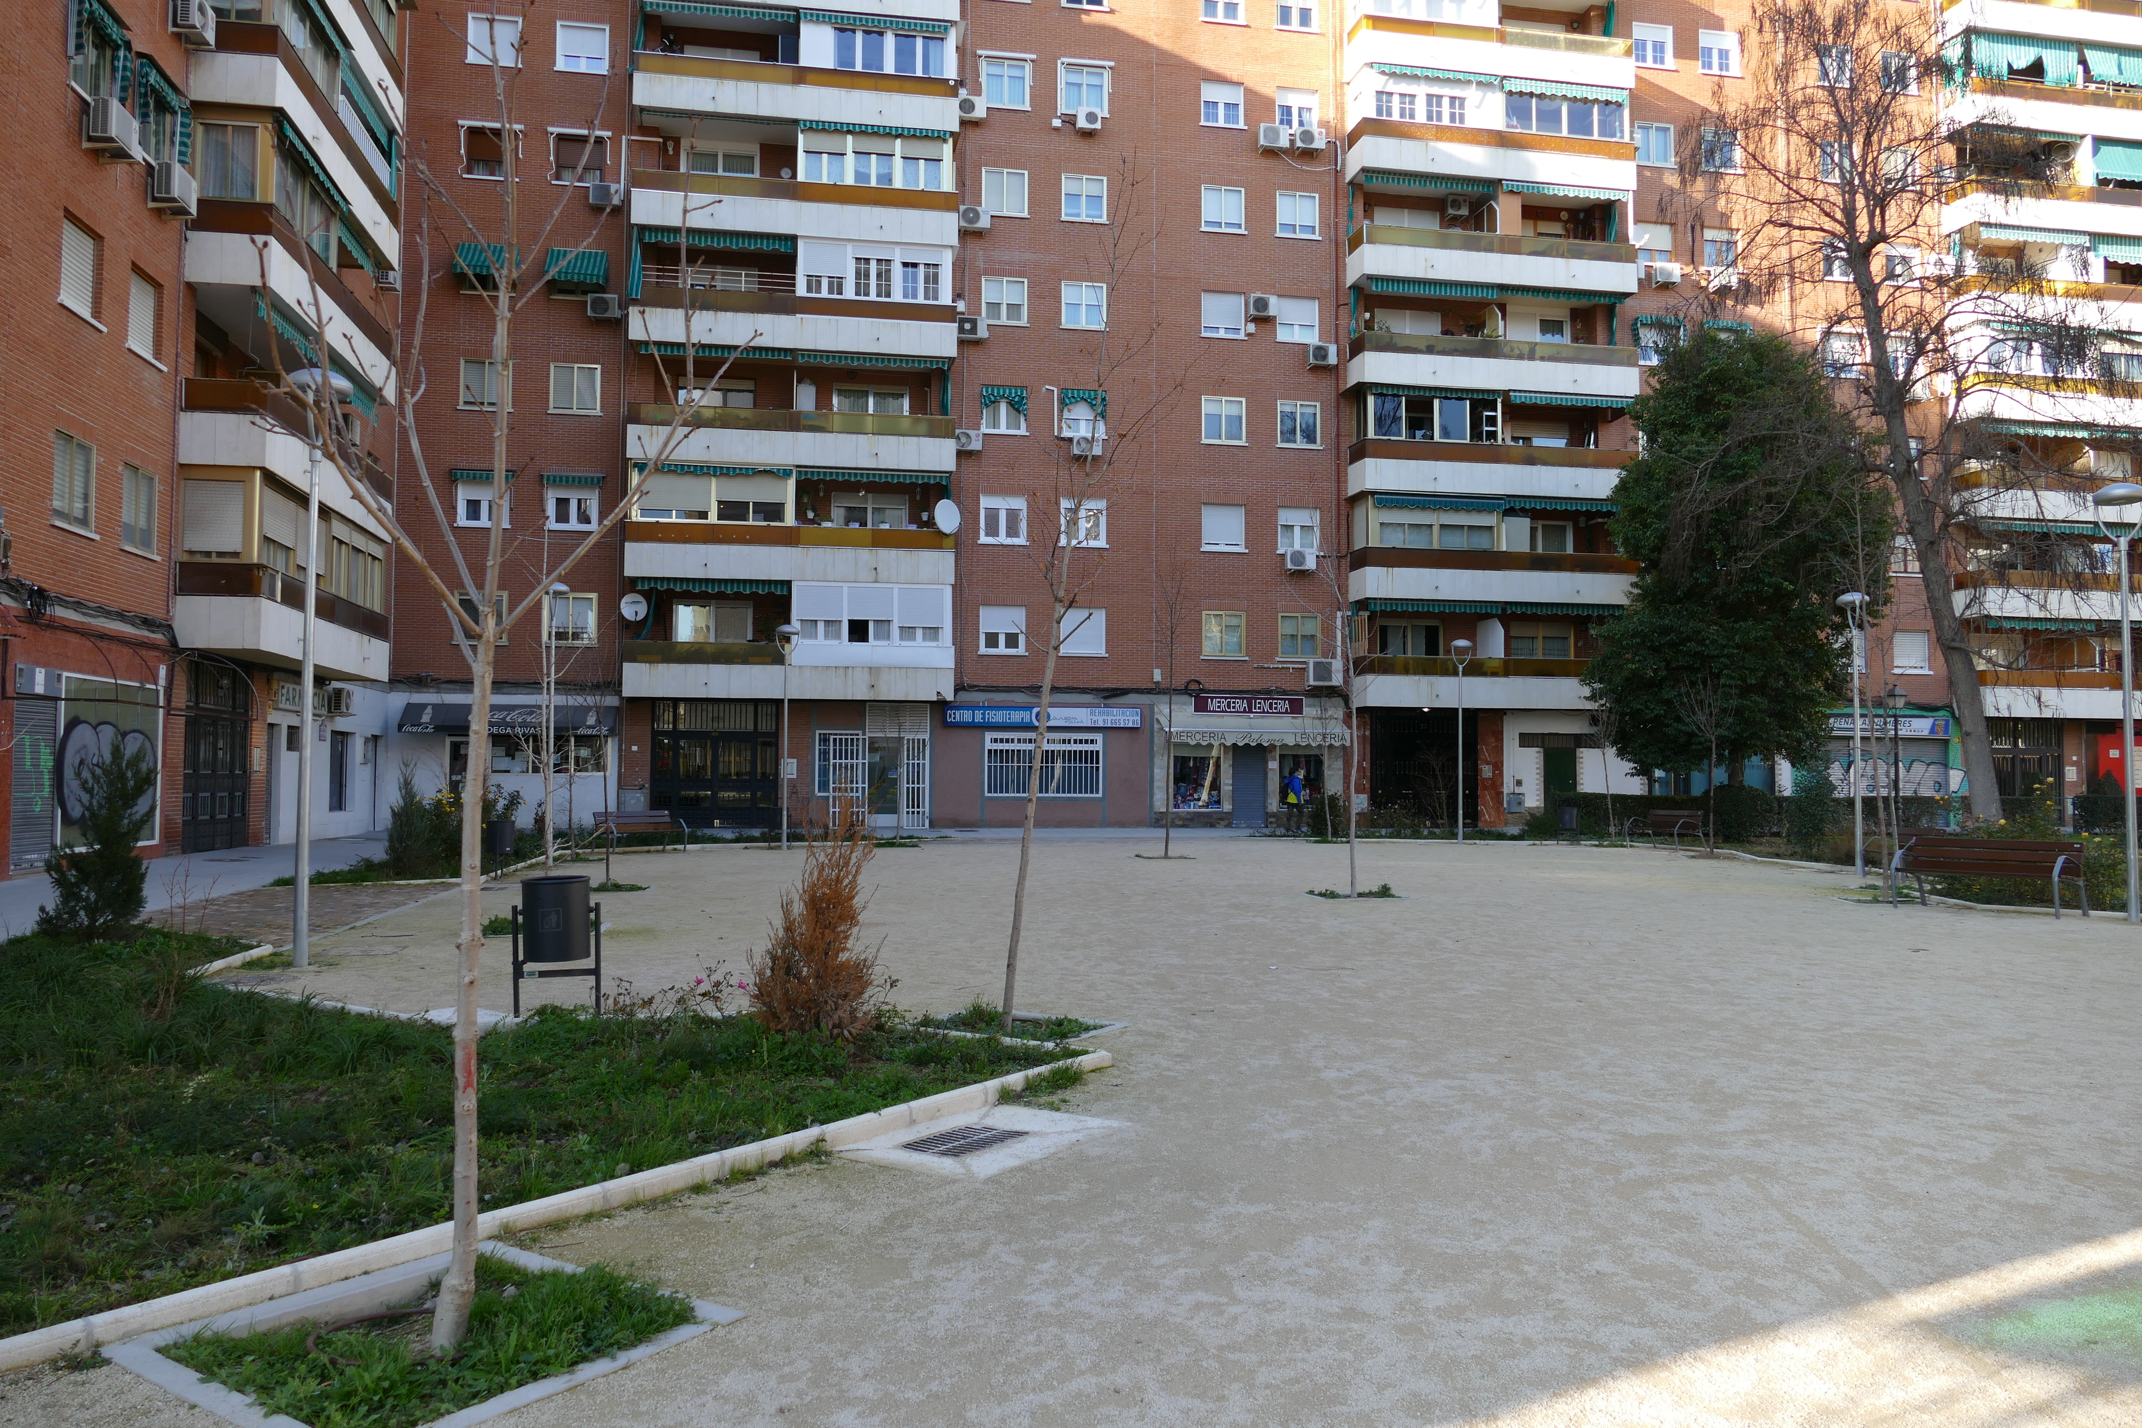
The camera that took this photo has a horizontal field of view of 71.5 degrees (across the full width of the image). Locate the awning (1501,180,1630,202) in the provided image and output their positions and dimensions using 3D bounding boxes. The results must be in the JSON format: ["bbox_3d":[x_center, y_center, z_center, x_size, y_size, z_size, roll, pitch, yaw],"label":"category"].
[{"bbox_3d":[13.399,-14.145,40.298,3.769,0.296,0.300,1,-3,-11],"label":"awning"}]

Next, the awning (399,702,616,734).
[{"bbox_3d":[-13.257,0.129,35.326,4.844,0.720,0.800,1,-3,-11],"label":"awning"}]

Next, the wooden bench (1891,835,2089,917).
[{"bbox_3d":[9.885,1.746,16.035,0.630,0.780,1.770,2,-3,-34],"label":"wooden bench"}]

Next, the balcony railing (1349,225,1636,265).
[{"bbox_3d":[11.488,-12.565,40.498,7.835,0.499,1.182,1,-3,-11],"label":"balcony railing"}]

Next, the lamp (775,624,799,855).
[{"bbox_3d":[-5.346,0.436,27.921,0.470,4.250,0.470,1,-3,-11],"label":"lamp"}]

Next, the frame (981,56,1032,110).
[{"bbox_3d":[-1.688,-16.563,39.156,1.289,1.325,0.150,1,-3,-11],"label":"frame"}]

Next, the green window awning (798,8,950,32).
[{"bbox_3d":[-4.864,-17.200,37.108,3.741,0.302,0.350,1,-3,-11],"label":"green window awning"}]

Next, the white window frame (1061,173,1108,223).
[{"bbox_3d":[0.349,-13.516,39.035,1.208,1.238,0.140,1,-3,-11],"label":"white window frame"}]

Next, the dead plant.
[{"bbox_3d":[-1.319,1.086,7.907,0.760,1.220,0.740,1,-3,-11],"label":"dead plant"}]

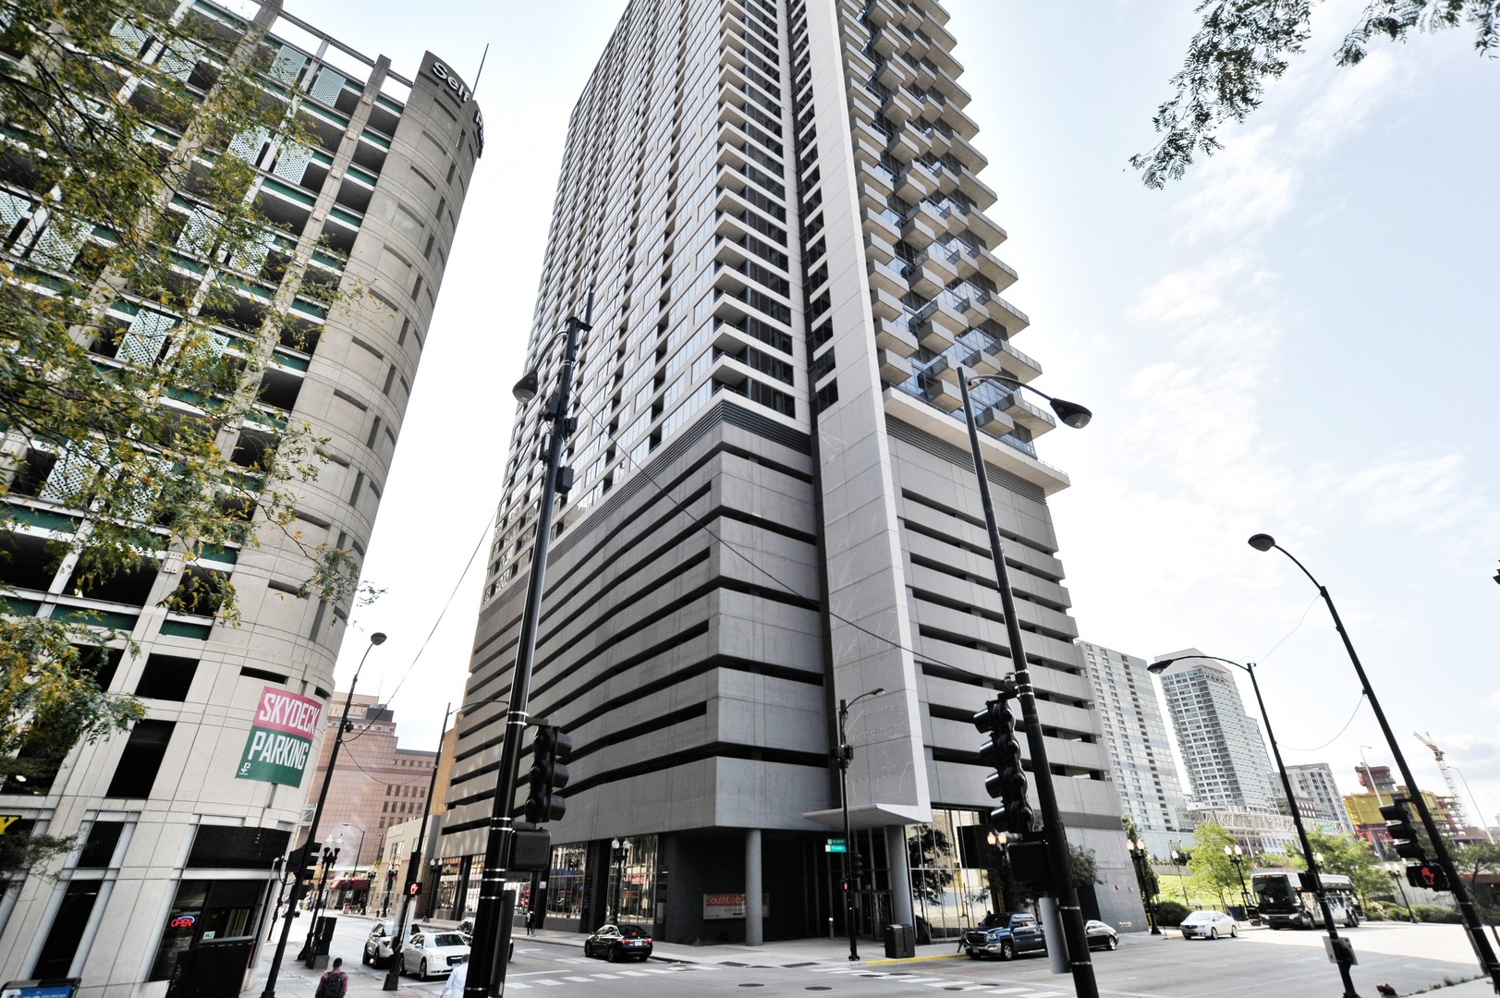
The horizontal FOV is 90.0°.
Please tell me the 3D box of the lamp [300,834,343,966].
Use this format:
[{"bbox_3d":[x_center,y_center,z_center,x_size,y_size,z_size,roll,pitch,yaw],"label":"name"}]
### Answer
[{"bbox_3d":[-20.584,18.990,35.883,0.950,5.300,0.600,17,-33,-29],"label":"lamp"}]

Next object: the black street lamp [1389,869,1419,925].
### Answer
[{"bbox_3d":[64.774,39.073,74.276,0.550,5.200,1.050,19,-34,-32],"label":"black street lamp"}]

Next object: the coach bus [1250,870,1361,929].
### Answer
[{"bbox_3d":[42.345,30.423,56.736,13.200,3.500,2.580,20,-34,-34],"label":"coach bus"}]

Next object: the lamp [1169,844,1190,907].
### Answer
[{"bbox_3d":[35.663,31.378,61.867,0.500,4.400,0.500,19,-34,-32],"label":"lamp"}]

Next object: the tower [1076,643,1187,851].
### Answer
[{"bbox_3d":[154.265,116.564,315.513,58.100,96.000,26.000,20,-35,-32],"label":"tower"}]

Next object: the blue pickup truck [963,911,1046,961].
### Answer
[{"bbox_3d":[12.729,21.033,36.000,5.840,1.880,2.030,19,-34,-31],"label":"blue pickup truck"}]

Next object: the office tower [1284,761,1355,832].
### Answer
[{"bbox_3d":[287.456,166.413,379.105,18.000,55.000,27.000,19,-34,-32],"label":"office tower"}]

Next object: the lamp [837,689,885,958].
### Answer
[{"bbox_3d":[4.981,14.635,34.211,0.750,11.000,2.600,20,-35,-32],"label":"lamp"}]

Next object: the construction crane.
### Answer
[{"bbox_3d":[329.808,143.856,348.564,50.000,67.000,5.000,25,-37,-39],"label":"construction crane"}]

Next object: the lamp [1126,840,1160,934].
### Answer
[{"bbox_3d":[25.463,24.892,48.042,0.500,5.400,1.020,19,-34,-32],"label":"lamp"}]

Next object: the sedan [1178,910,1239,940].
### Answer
[{"bbox_3d":[29.364,27.293,47.973,4.700,1.460,1.830,21,-35,-33],"label":"sedan"}]

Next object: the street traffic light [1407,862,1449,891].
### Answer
[{"bbox_3d":[14.272,7.947,15.766,0.360,0.500,0.480,18,-34,-30],"label":"street traffic light"}]

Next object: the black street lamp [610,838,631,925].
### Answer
[{"bbox_3d":[-6.888,20.793,39.652,1.020,5.300,0.500,18,-33,-30],"label":"black street lamp"}]

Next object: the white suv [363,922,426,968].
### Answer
[{"bbox_3d":[-15.865,20.091,33.711,1.920,1.660,4.750,18,-34,-30],"label":"white suv"}]

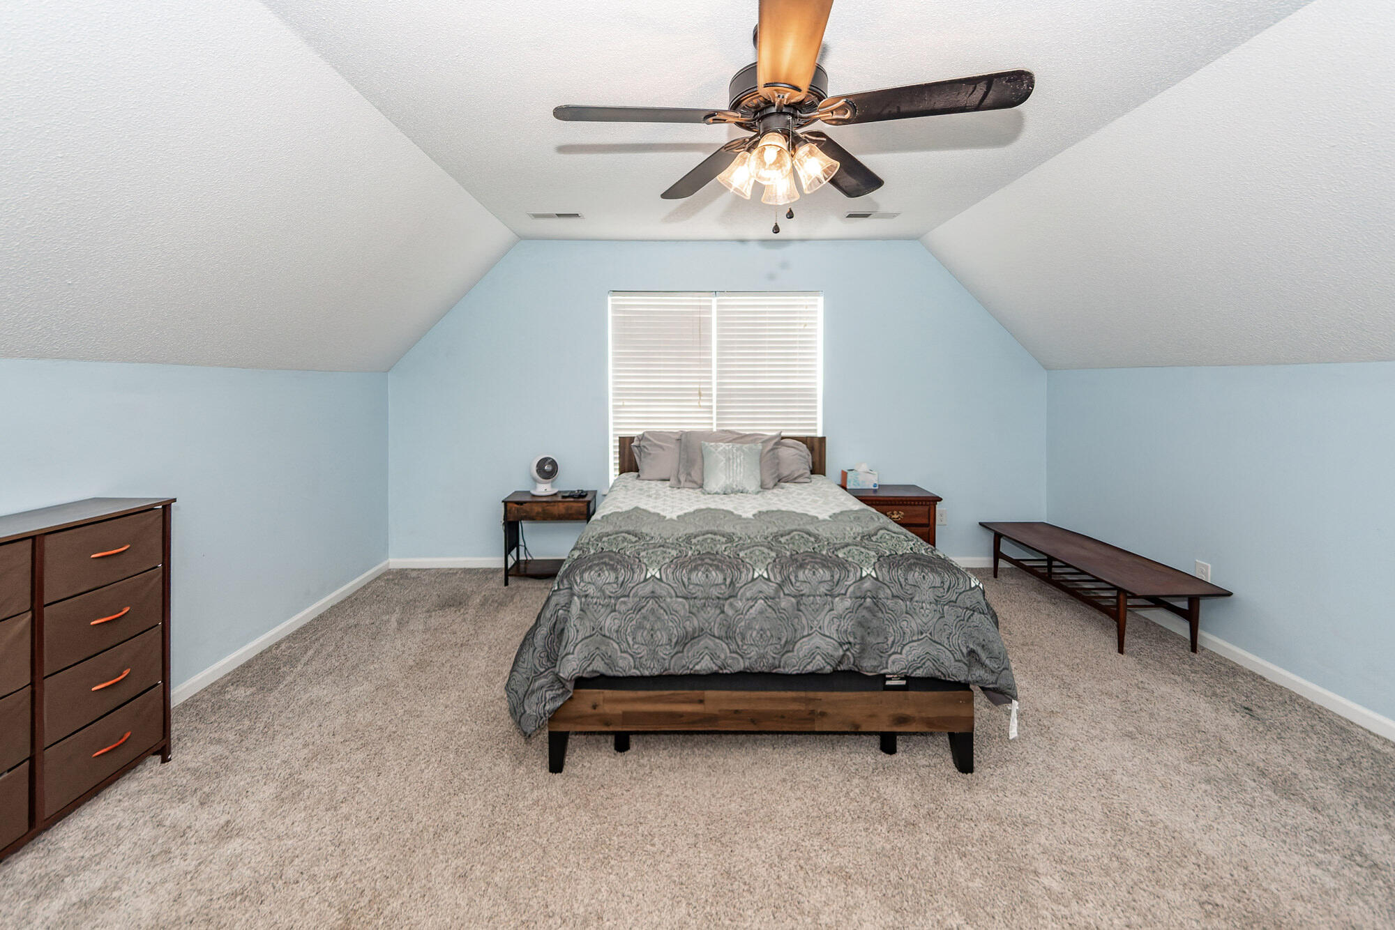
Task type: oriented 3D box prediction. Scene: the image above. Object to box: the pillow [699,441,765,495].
[{"bbox_3d":[0.239,0.018,3.244,0.433,0.391,0.154,0,-12,-1],"label":"pillow"}]

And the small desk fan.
[{"bbox_3d":[-1.205,0.086,3.677,0.211,0.293,0.206,-4,9,-25],"label":"small desk fan"}]

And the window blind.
[{"bbox_3d":[0.147,-0.625,3.790,1.689,1.524,0.082,0,8,-1],"label":"window blind"}]

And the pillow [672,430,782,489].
[{"bbox_3d":[0.220,-0.044,3.430,0.793,0.433,0.206,0,-7,-1],"label":"pillow"}]

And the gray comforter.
[{"bbox_3d":[0.247,0.579,2.691,1.957,0.721,1.916,0,8,-1],"label":"gray comforter"}]

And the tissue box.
[{"bbox_3d":[1.288,0.113,3.682,0.242,0.118,0.129,0,8,-1],"label":"tissue box"}]

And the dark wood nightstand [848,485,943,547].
[{"bbox_3d":[1.406,0.546,3.512,0.639,0.687,0.474,0,8,-1],"label":"dark wood nightstand"}]

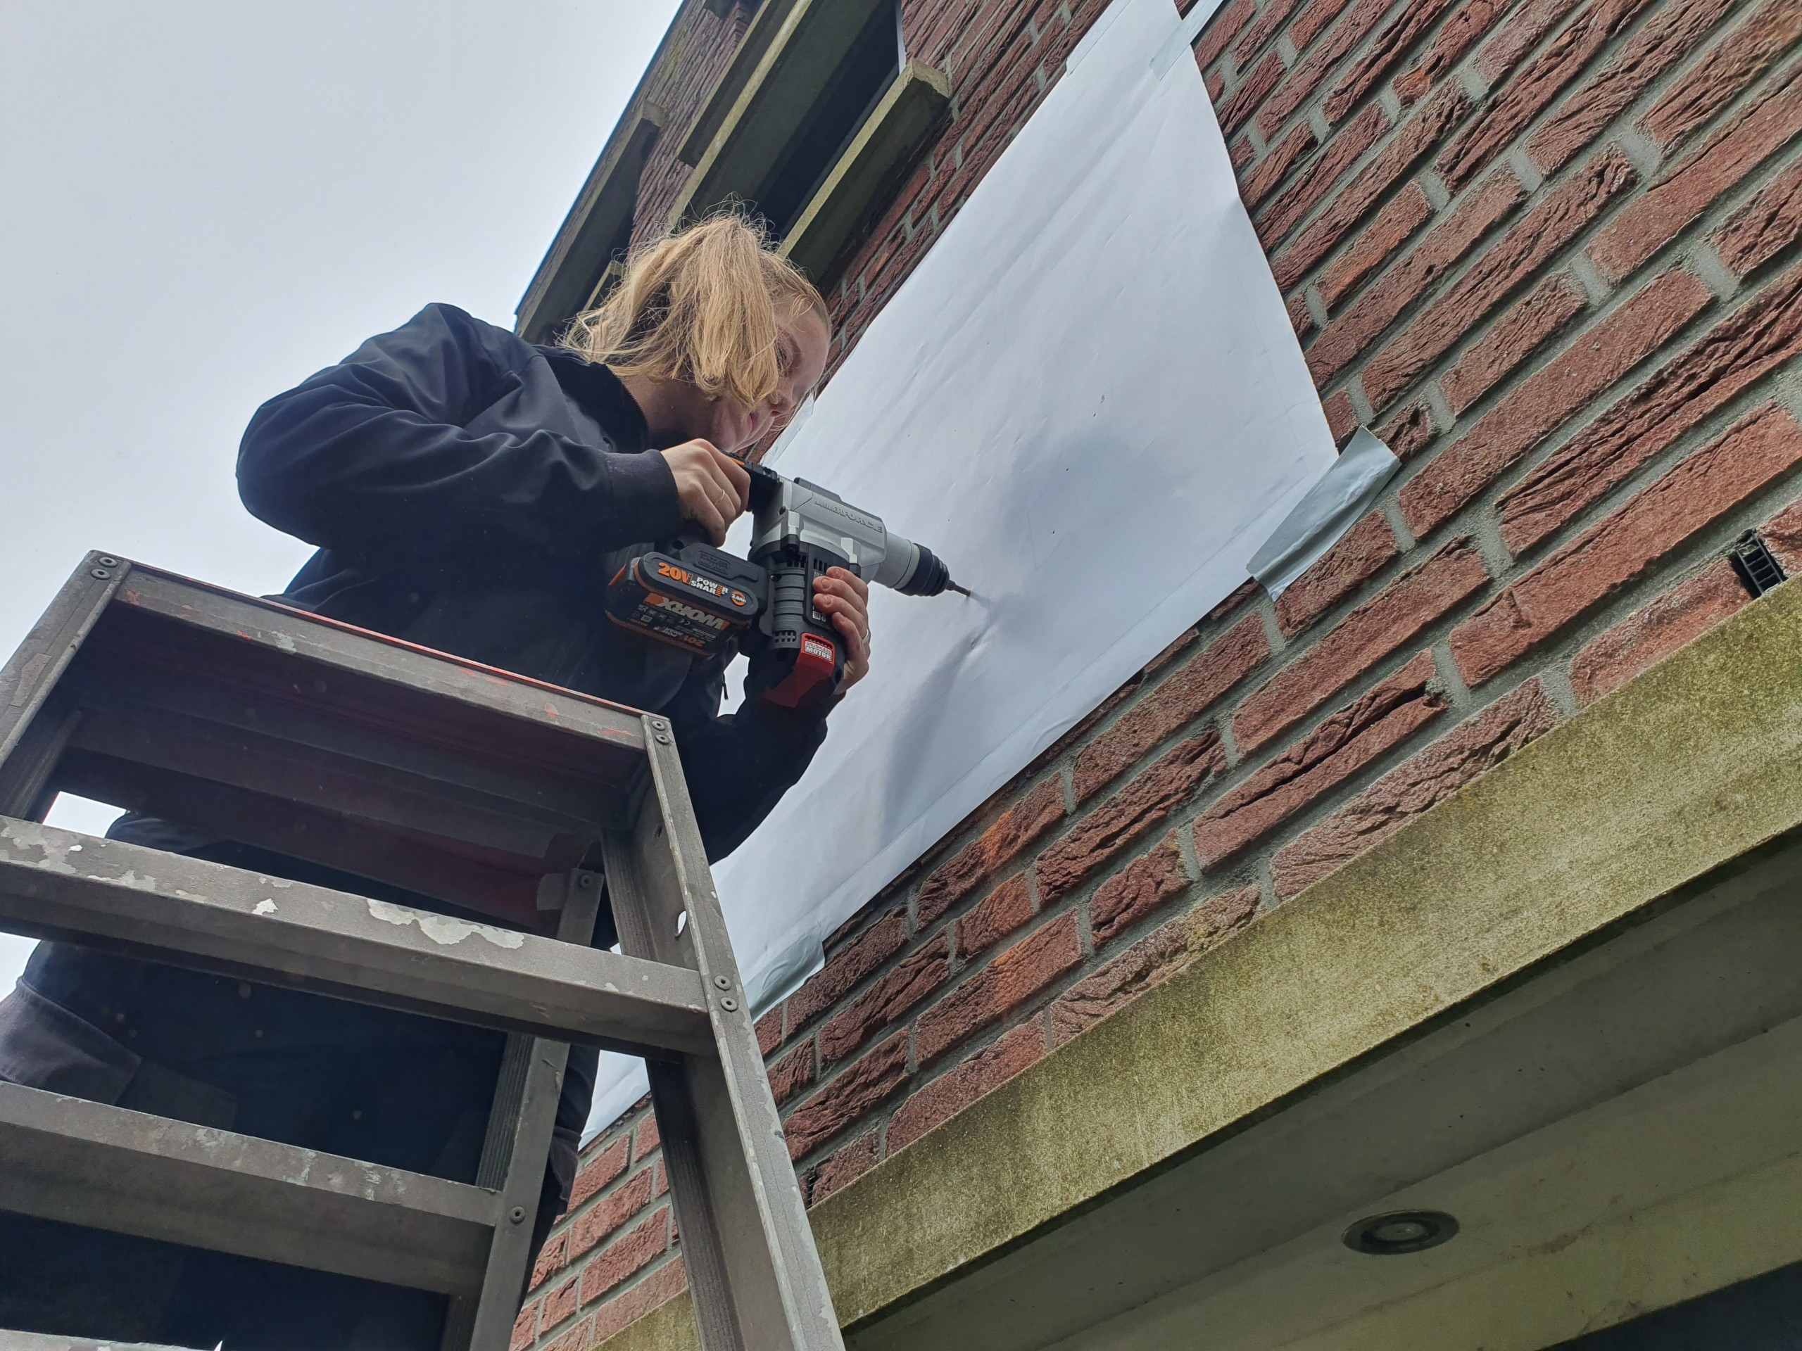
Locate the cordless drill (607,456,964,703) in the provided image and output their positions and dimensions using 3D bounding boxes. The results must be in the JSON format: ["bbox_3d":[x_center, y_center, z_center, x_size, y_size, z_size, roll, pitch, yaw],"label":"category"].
[{"bbox_3d":[-0.081,-0.075,1.171,0.353,0.228,0.085,21,-46,-26],"label":"cordless drill"}]

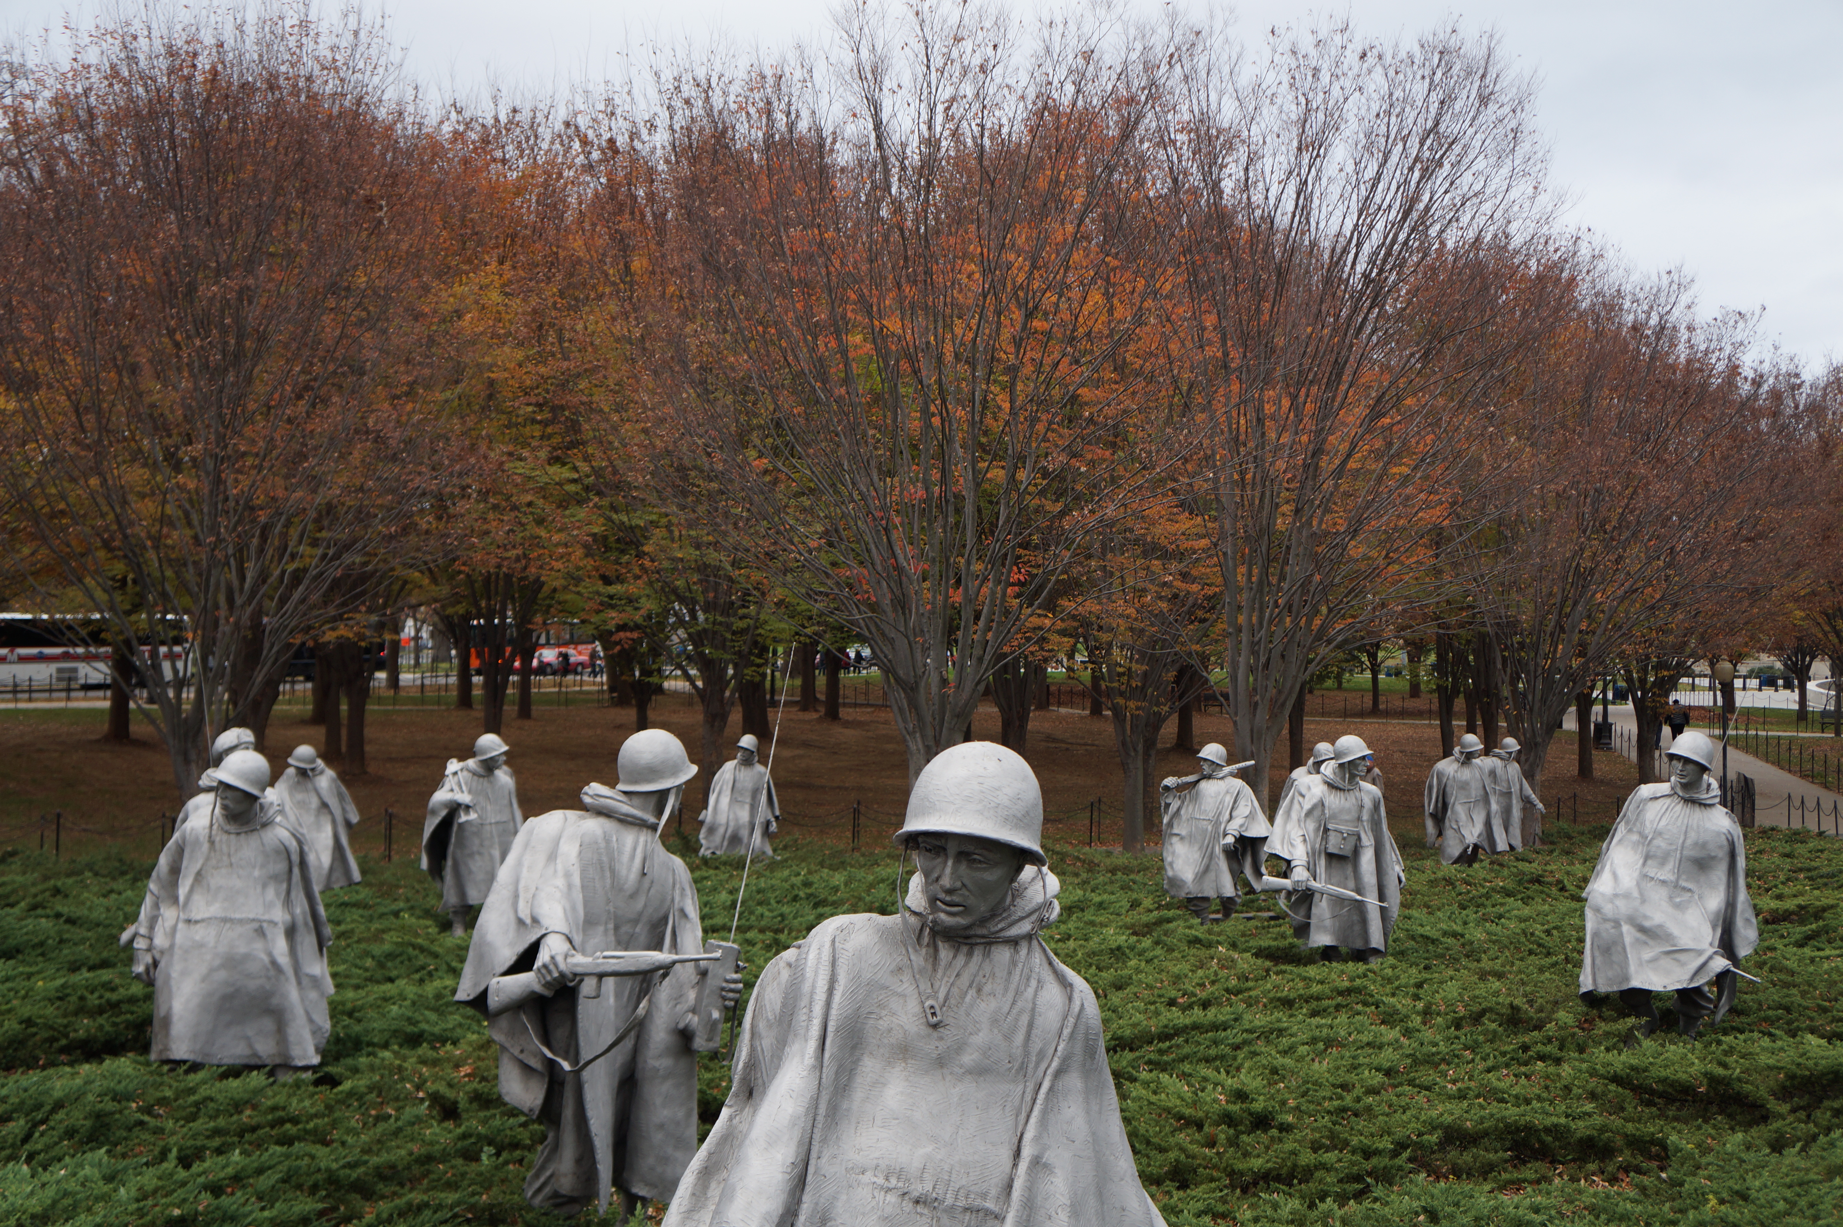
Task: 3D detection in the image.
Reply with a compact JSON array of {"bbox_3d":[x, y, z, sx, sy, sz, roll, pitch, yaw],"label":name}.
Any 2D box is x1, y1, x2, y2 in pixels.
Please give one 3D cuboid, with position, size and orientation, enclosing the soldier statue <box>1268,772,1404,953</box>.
[{"bbox_3d":[3.745,2.207,19.900,1.150,1.830,0.800,0,-2,-10],"label":"soldier statue"}]

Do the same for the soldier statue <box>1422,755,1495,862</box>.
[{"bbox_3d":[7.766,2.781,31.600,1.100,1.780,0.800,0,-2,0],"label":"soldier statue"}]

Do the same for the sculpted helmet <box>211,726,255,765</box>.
[{"bbox_3d":[-5.313,1.040,17.000,0.330,0.230,0.290,-7,0,12],"label":"sculpted helmet"}]

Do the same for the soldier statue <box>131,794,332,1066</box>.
[{"bbox_3d":[-4.201,1.907,13.400,1.180,1.800,0.780,0,-2,-6],"label":"soldier statue"}]

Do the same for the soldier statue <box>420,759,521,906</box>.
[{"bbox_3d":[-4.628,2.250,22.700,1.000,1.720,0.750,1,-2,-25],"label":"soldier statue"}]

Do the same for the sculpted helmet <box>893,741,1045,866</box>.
[{"bbox_3d":[0.101,0.393,4.600,0.310,0.230,0.350,10,5,27],"label":"sculpted helmet"}]

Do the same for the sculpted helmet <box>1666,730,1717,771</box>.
[{"bbox_3d":[5.322,0.945,15.200,0.345,0.245,0.300,21,-16,-41],"label":"sculpted helmet"}]

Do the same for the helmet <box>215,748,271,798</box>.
[{"bbox_3d":[-4.135,0.969,13.400,0.310,0.230,0.360,17,4,37],"label":"helmet"}]

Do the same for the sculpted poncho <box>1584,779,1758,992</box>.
[{"bbox_3d":[5.158,1.895,15.200,1.150,1.480,0.800,-1,-2,23],"label":"sculpted poncho"}]

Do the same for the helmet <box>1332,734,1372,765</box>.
[{"bbox_3d":[3.894,1.230,19.900,0.350,0.245,0.300,-17,-12,33],"label":"helmet"}]

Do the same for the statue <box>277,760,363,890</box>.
[{"bbox_3d":[-7.376,2.551,26.800,0.970,1.700,0.750,-1,-2,20],"label":"statue"}]

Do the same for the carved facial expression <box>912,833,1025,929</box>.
[{"bbox_3d":[0.093,0.549,4.520,0.195,0.210,0.150,9,8,27],"label":"carved facial expression"}]

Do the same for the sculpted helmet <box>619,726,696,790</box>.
[{"bbox_3d":[-1.105,0.611,9.200,0.360,0.230,0.310,-16,10,-29],"label":"sculpted helmet"}]

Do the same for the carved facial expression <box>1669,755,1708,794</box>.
[{"bbox_3d":[5.285,1.105,15.150,0.200,0.270,0.220,2,-3,-43],"label":"carved facial expression"}]

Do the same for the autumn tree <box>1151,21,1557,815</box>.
[{"bbox_3d":[8.198,-3.554,41.000,7.500,15.200,7.200,0,-2,0],"label":"autumn tree"}]

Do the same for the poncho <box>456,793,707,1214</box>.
[{"bbox_3d":[-1.432,1.637,9.250,1.050,1.780,0.880,2,-3,-42],"label":"poncho"}]

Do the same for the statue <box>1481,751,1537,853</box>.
[{"bbox_3d":[9.887,3.142,36.800,1.050,1.780,0.750,0,-2,-6],"label":"statue"}]

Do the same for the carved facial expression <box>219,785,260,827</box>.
[{"bbox_3d":[-4.111,1.157,13.250,0.210,0.260,0.210,-2,-3,40],"label":"carved facial expression"}]

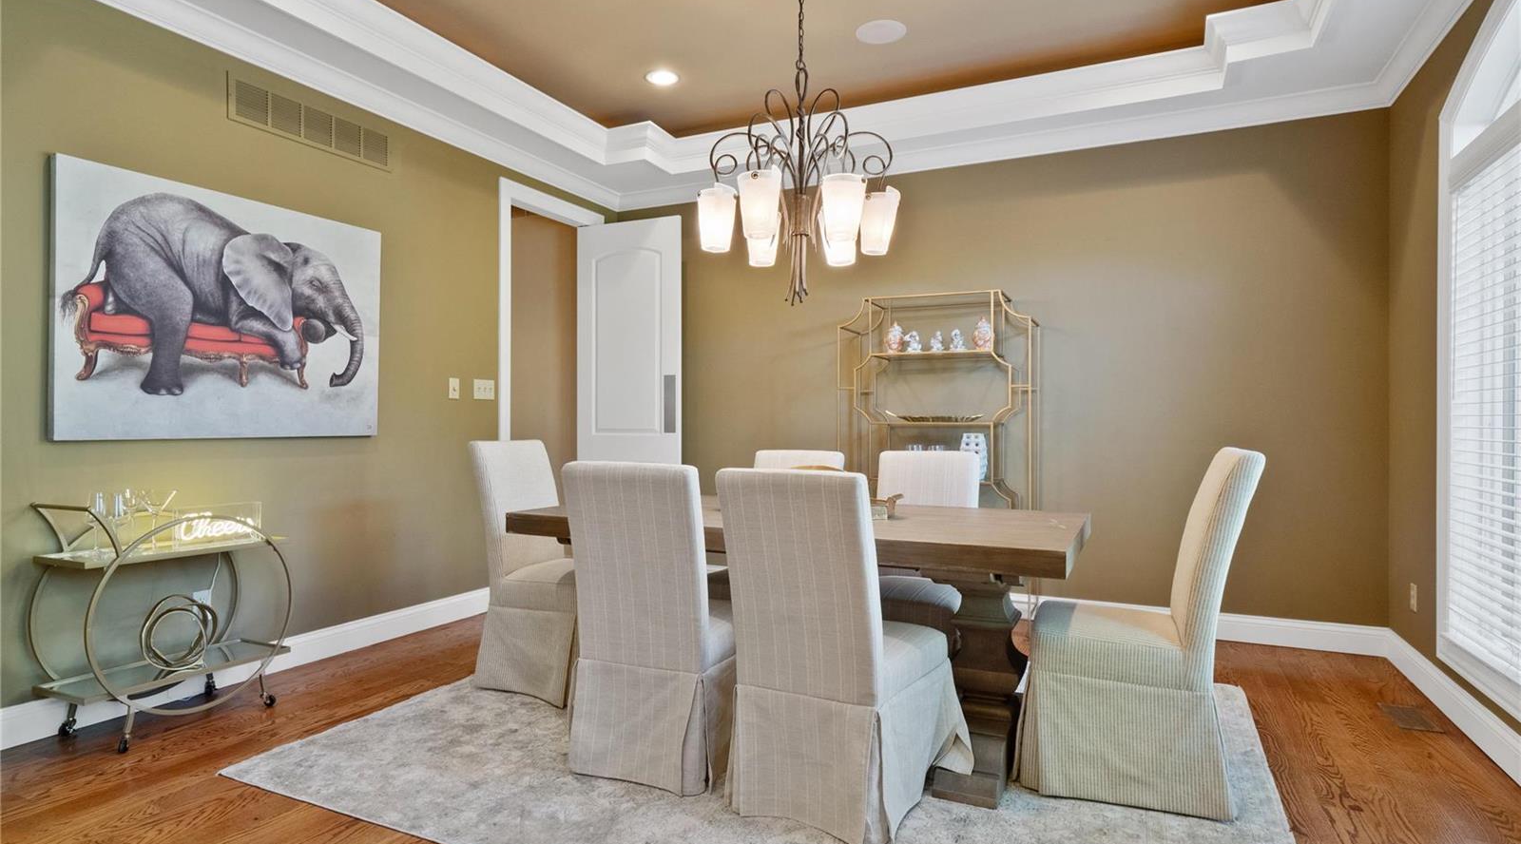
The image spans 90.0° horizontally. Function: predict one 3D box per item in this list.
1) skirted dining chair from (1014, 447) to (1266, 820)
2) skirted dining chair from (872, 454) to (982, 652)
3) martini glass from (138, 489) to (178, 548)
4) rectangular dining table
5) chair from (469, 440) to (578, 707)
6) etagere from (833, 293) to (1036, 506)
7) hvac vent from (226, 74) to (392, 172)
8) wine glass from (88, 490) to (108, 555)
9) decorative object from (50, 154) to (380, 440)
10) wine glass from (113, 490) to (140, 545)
[{"bbox_3d":[1.134,0.590,2.340,0.660,1.000,0.530,0,0,24],"label":"skirted dining chair"},{"bbox_3d":[0.641,0.613,3.155,0.520,0.955,0.660,0,0,26],"label":"skirted dining chair"},{"bbox_3d":[-2.137,0.352,2.688,0.130,0.205,0.130,0,0,26],"label":"martini glass"},{"bbox_3d":[0.140,0.708,2.722,1.850,0.760,0.925,0,0,26],"label":"rectangular dining table"},{"bbox_3d":[-0.817,0.590,3.165,0.630,0.995,0.530,0,0,25],"label":"chair"},{"bbox_3d":[0.991,0.208,4.237,1.030,1.780,0.375,0,0,26],"label":"etagere"},{"bbox_3d":[-2.023,-1.350,3.491,0.018,0.200,0.790,0,0,26],"label":"hvac vent"},{"bbox_3d":[-2.287,0.347,2.612,0.075,0.210,0.075,0,0,26],"label":"wine glass"},{"bbox_3d":[-2.165,-0.433,3.183,0.040,1.000,1.255,0,0,26],"label":"decorative object"},{"bbox_3d":[-2.292,0.352,2.737,0.090,0.205,0.090,0,0,26],"label":"wine glass"}]

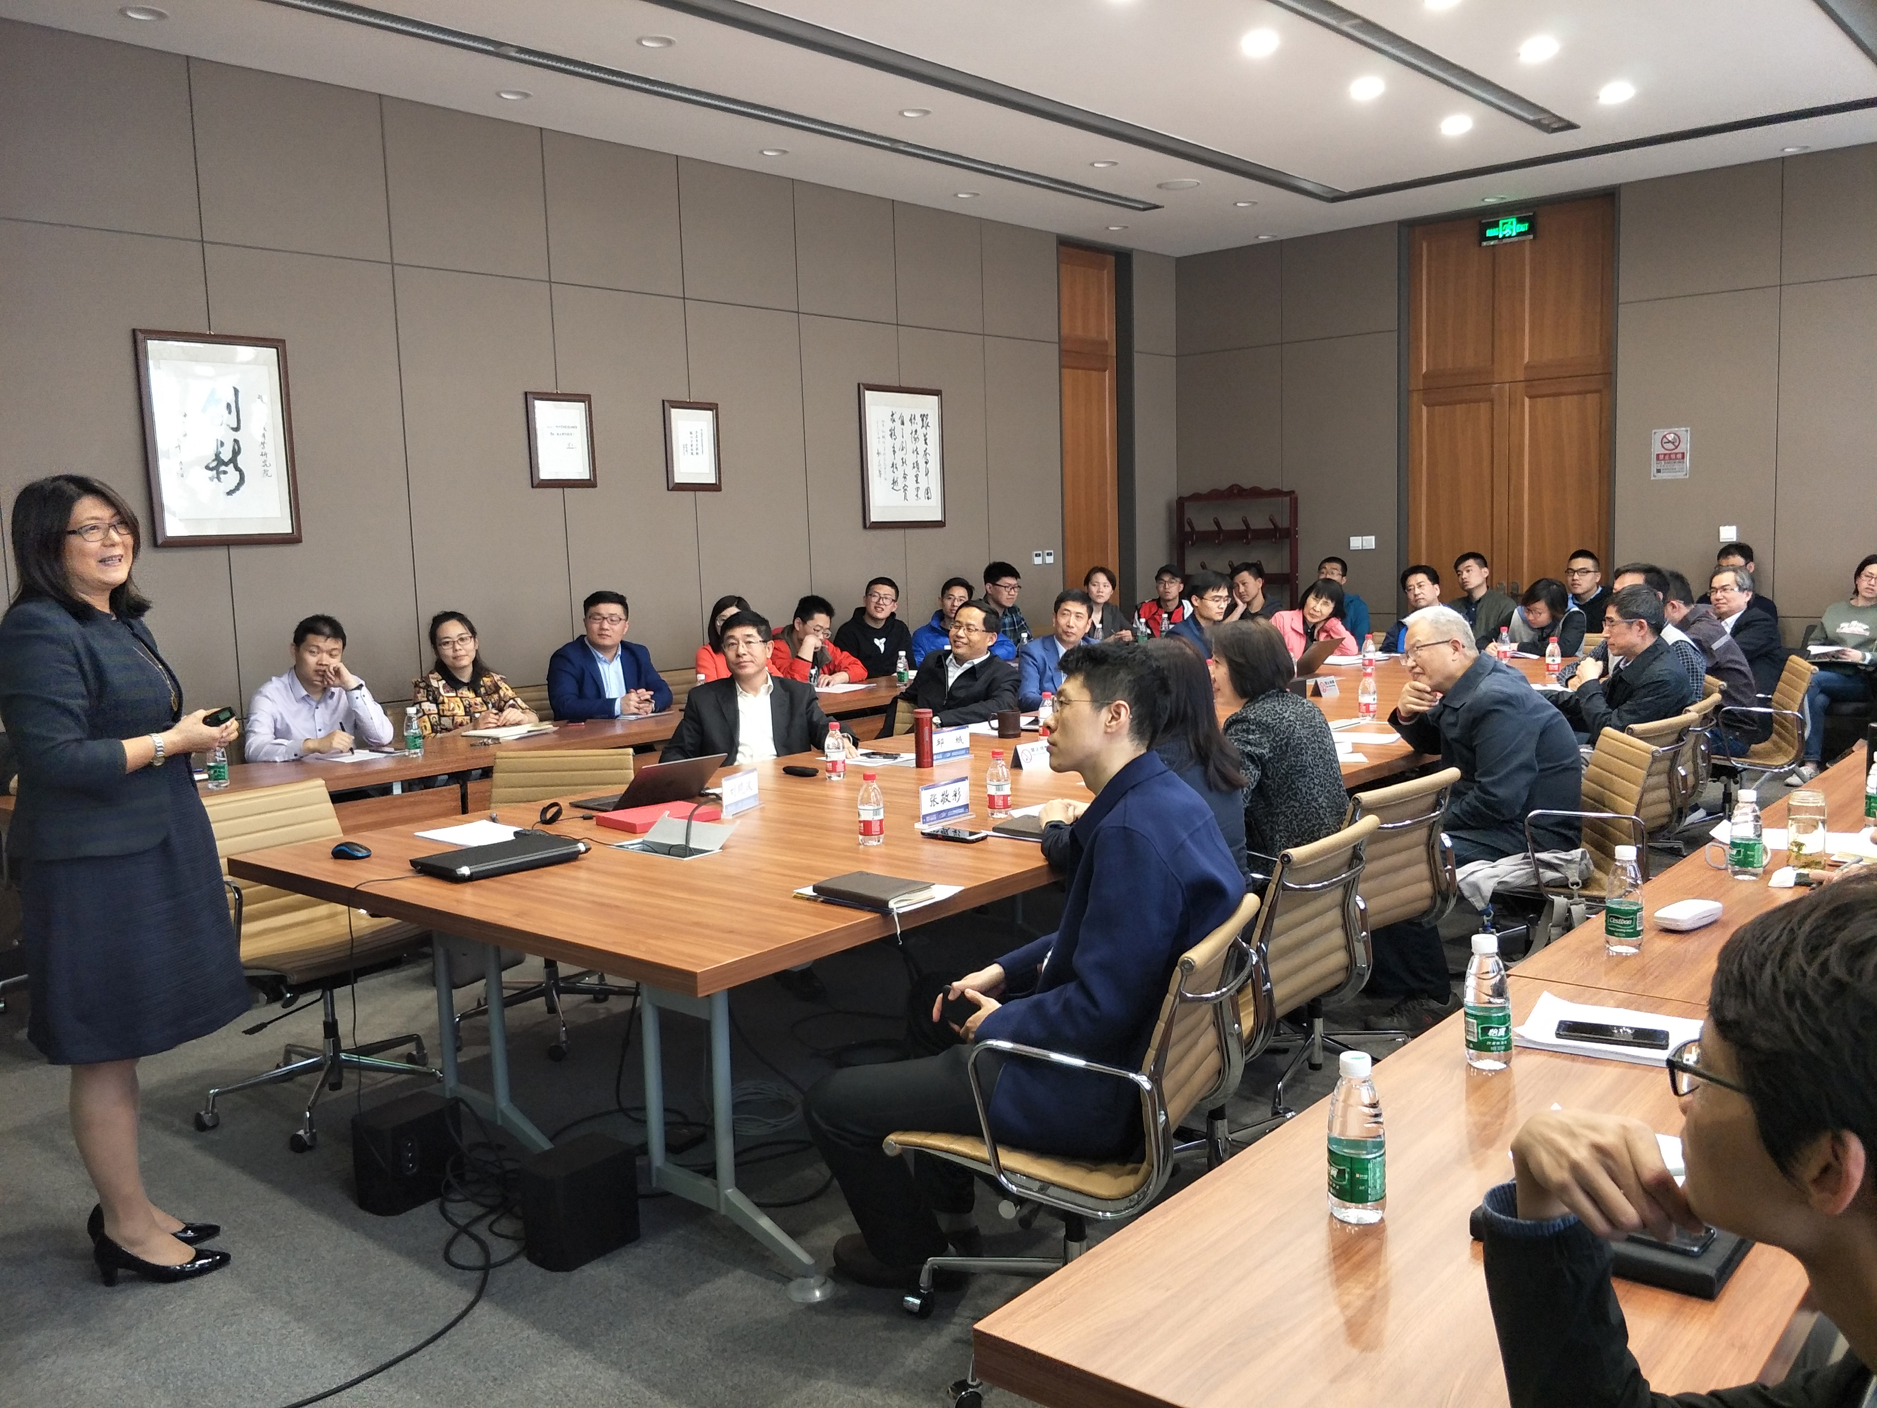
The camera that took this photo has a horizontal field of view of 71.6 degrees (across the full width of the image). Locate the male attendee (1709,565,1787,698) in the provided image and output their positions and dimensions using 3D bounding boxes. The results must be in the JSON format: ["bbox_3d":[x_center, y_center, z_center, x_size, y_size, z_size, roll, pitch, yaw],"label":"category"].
[{"bbox_3d":[3.590,0.011,5.939,0.800,1.260,0.560,0,6,13],"label":"male attendee"}]

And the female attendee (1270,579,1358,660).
[{"bbox_3d":[2.016,-0.070,7.006,0.500,1.220,0.720,-2,7,-2],"label":"female attendee"}]

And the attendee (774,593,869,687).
[{"bbox_3d":[-0.595,0.103,6.211,0.540,1.250,0.750,-8,9,-38],"label":"attendee"}]

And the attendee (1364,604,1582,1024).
[{"bbox_3d":[1.602,0.311,3.881,0.720,1.220,0.520,2,7,30],"label":"attendee"}]

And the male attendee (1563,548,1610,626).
[{"bbox_3d":[3.761,-0.252,7.539,0.780,1.280,0.520,-8,9,-42],"label":"male attendee"}]

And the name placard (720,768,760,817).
[{"bbox_3d":[-0.555,0.251,3.680,0.060,0.106,0.190,1,8,25],"label":"name placard"}]

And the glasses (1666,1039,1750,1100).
[{"bbox_3d":[0.619,0.263,0.923,0.140,0.045,0.145,-8,11,-41],"label":"glasses"}]

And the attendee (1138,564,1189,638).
[{"bbox_3d":[1.570,-0.359,8.995,0.520,1.220,0.780,-1,6,6],"label":"attendee"}]

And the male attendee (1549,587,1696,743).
[{"bbox_3d":[2.311,0.227,4.635,0.800,1.250,0.560,2,7,30],"label":"male attendee"}]

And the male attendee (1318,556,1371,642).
[{"bbox_3d":[2.486,-0.328,8.426,0.520,1.230,0.780,3,8,38],"label":"male attendee"}]

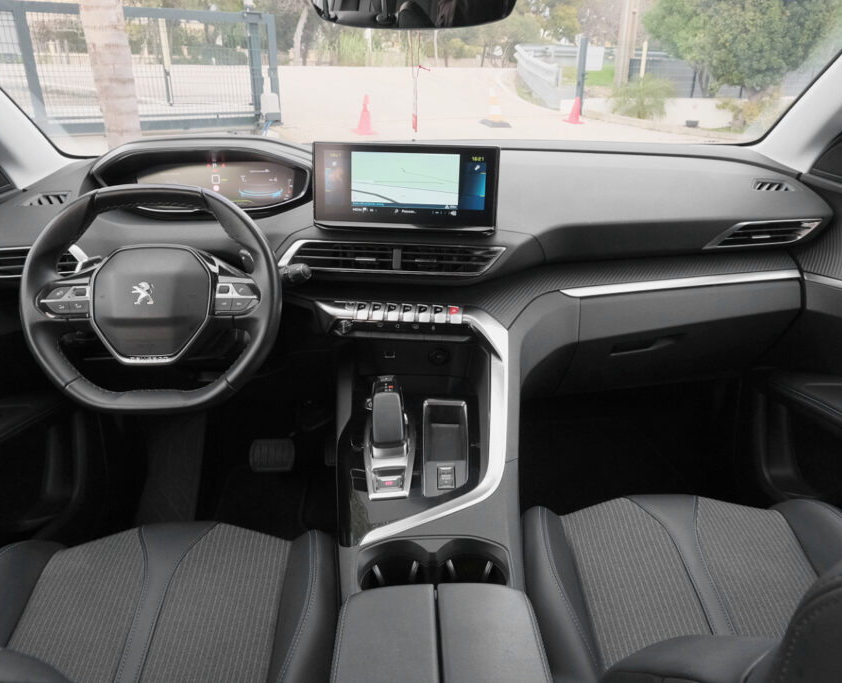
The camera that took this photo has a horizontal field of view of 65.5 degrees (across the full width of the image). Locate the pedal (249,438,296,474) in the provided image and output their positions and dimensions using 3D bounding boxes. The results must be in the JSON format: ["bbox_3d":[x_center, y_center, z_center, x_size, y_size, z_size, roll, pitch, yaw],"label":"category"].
[{"bbox_3d":[-0.331,0.256,1.468,0.102,0.072,0.030,-1,-9,-1],"label":"pedal"}]

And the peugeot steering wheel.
[{"bbox_3d":[-0.366,-0.059,0.915,0.353,0.315,0.105,-1,1,-1],"label":"peugeot steering wheel"}]

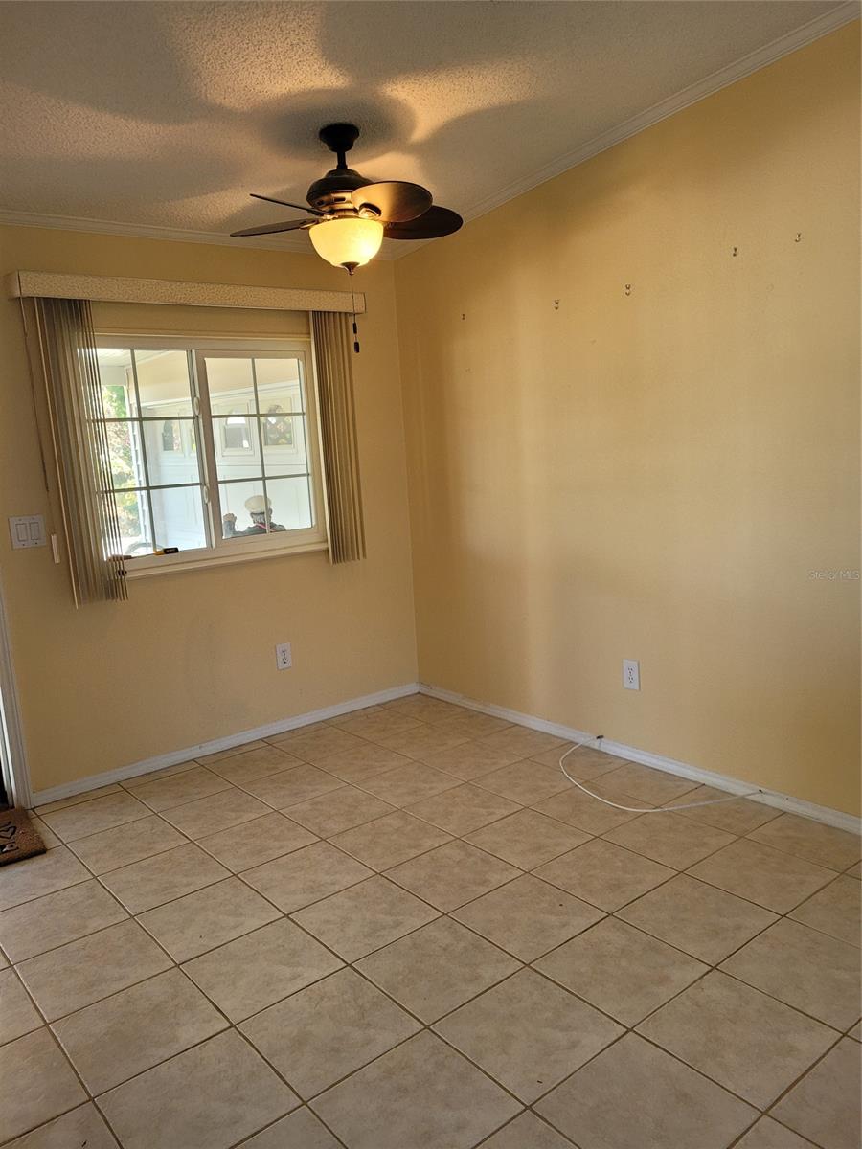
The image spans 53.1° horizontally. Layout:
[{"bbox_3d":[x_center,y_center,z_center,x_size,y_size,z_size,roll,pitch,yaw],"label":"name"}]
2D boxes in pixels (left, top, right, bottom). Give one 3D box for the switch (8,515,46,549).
[{"bbox_3d":[-1.540,-0.162,3.300,0.118,0.117,0.010,-11,12,-38],"label":"switch"}]

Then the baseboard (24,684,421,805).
[{"bbox_3d":[-0.825,0.746,3.994,1.945,0.058,0.013,-11,12,-38],"label":"baseboard"}]

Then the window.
[{"bbox_3d":[-0.959,-0.536,3.749,1.105,0.955,0.080,-11,12,-38],"label":"window"}]

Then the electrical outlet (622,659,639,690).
[{"bbox_3d":[0.799,0.399,3.440,0.008,0.116,0.071,-11,12,-38],"label":"electrical outlet"}]

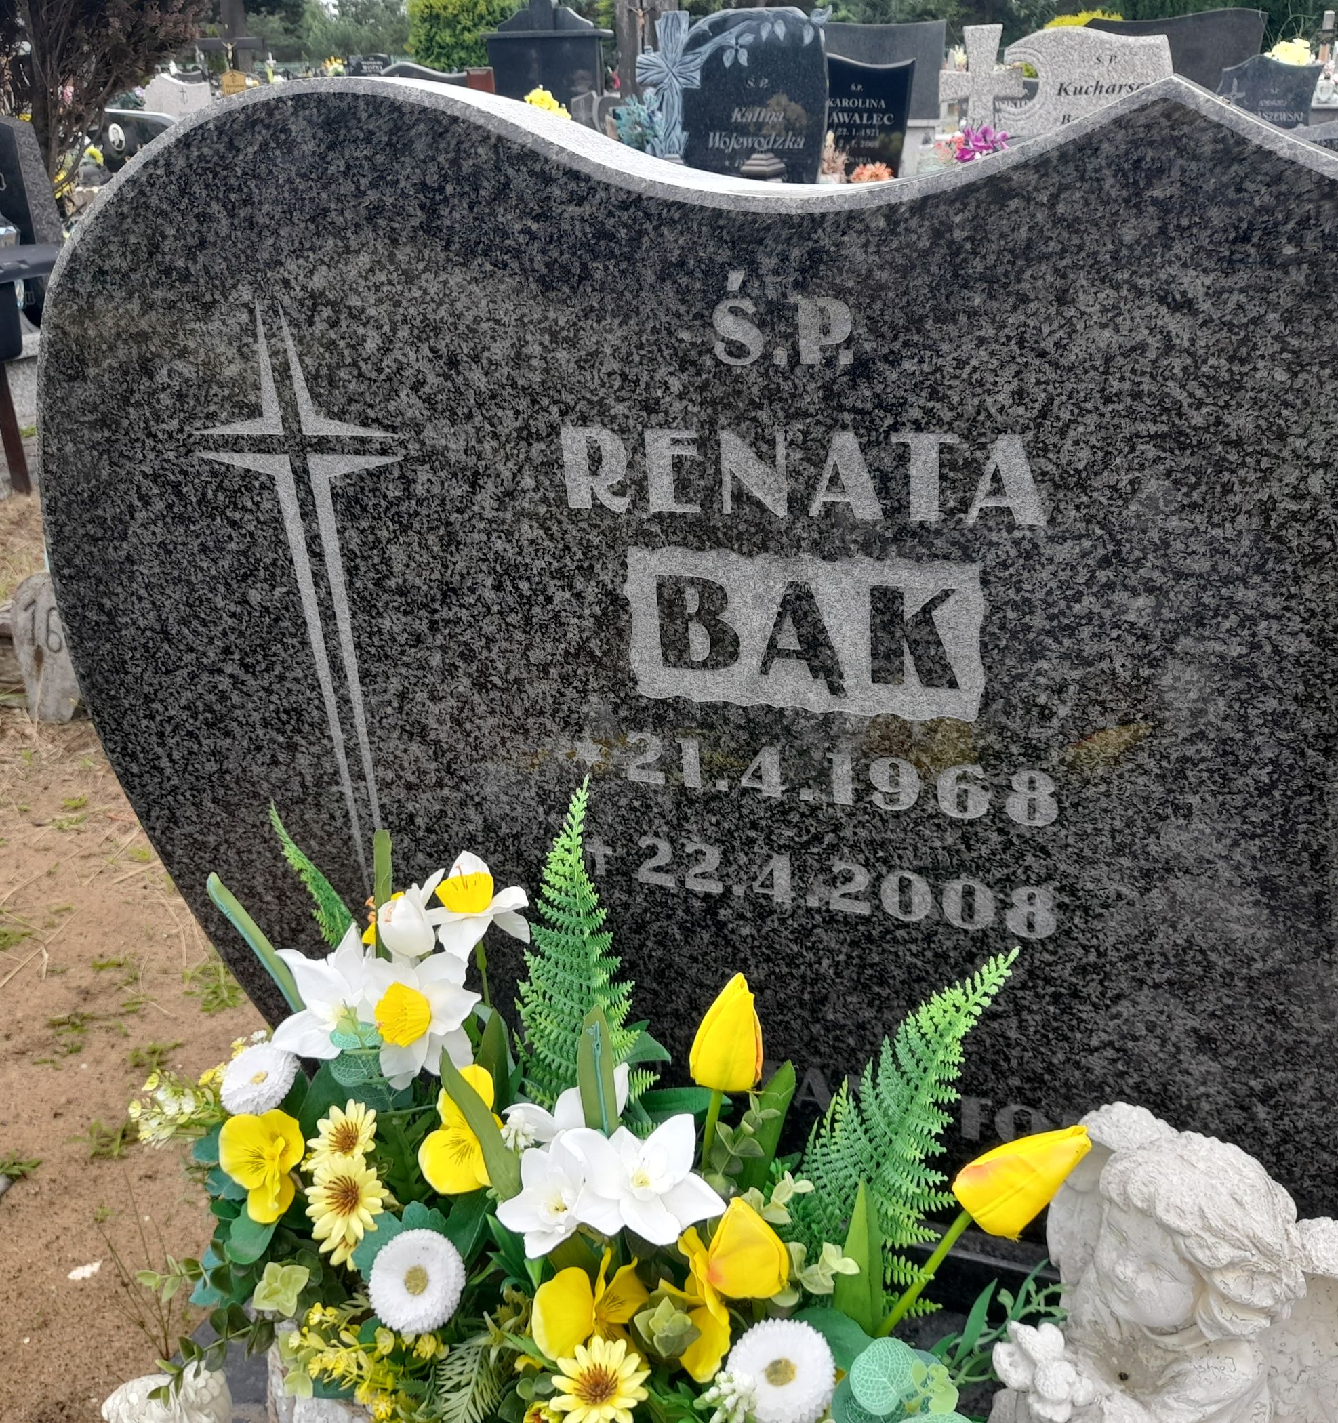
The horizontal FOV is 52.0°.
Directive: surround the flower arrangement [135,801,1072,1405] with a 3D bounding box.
[{"bbox_3d":[-0.072,0.346,0.862,0.580,0.440,0.400,5,28,20],"label":"flower arrangement"}]

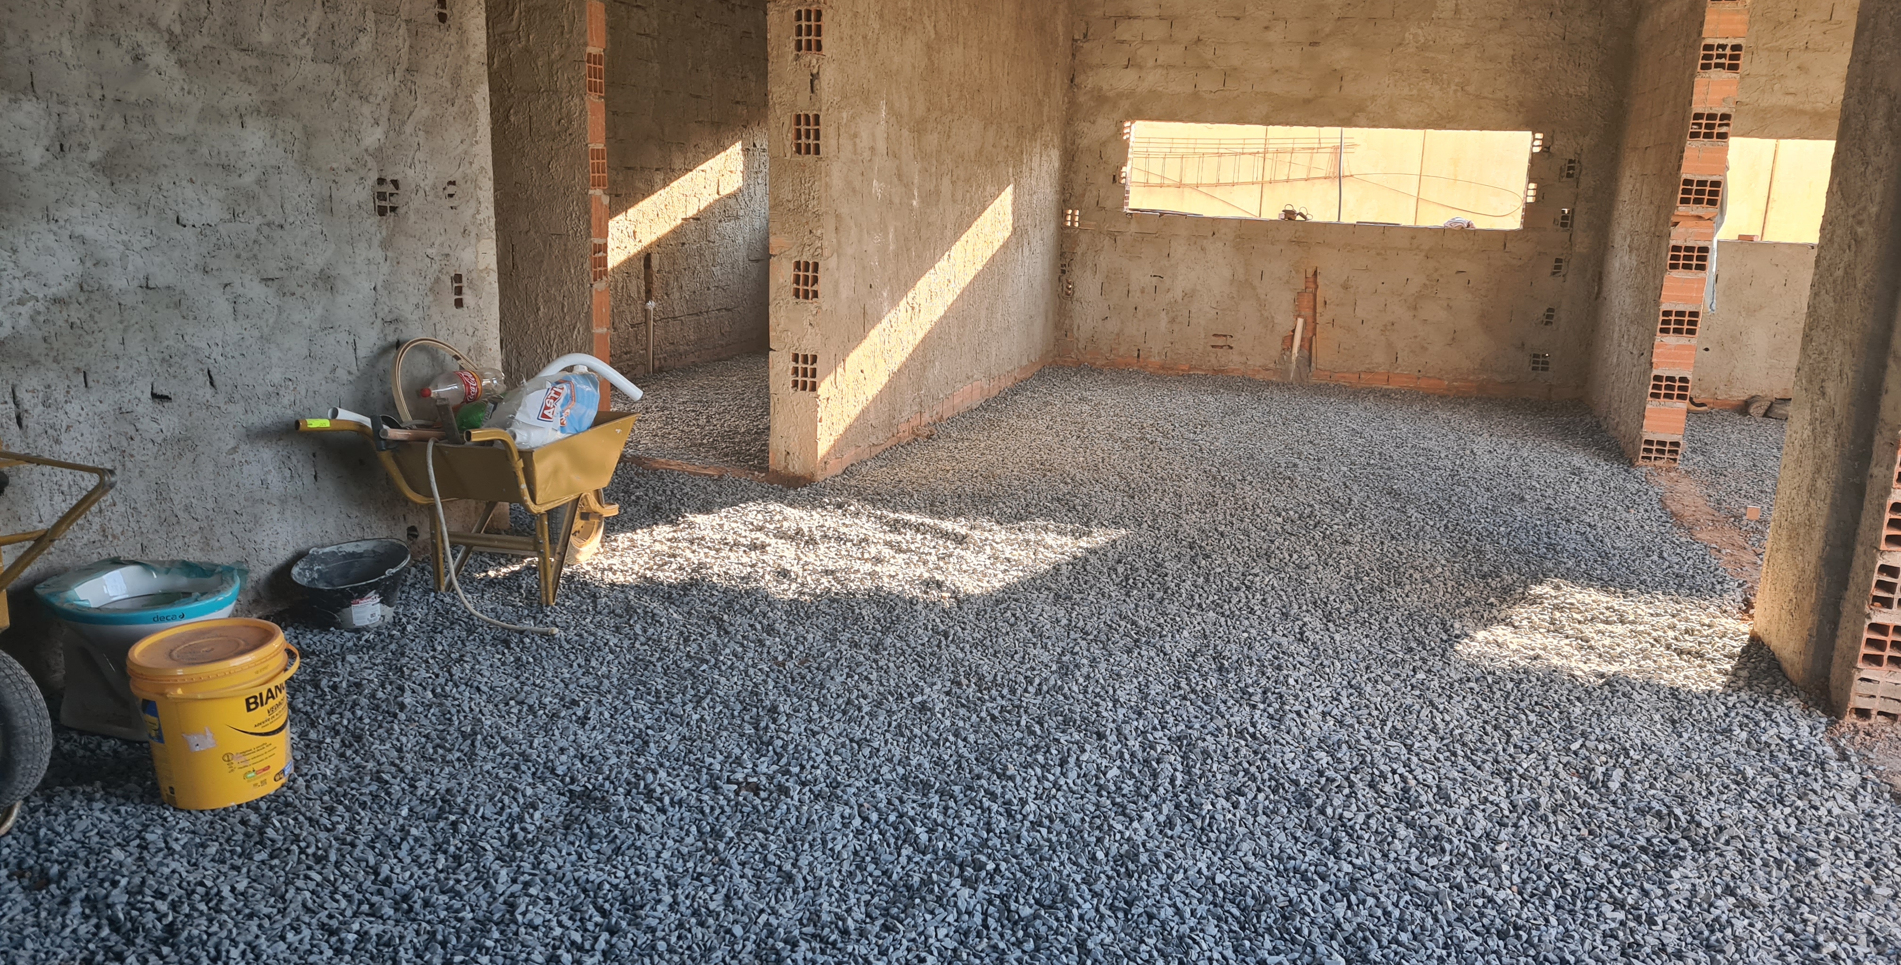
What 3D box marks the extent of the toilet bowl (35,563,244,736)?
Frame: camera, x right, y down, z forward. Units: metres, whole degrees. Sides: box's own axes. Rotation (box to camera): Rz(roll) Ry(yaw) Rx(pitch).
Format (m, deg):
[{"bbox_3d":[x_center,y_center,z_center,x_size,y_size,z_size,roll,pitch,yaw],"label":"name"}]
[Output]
[{"bbox_3d":[-1.947,0.433,3.455,0.460,0.375,0.370,5,13,12],"label":"toilet bowl"}]

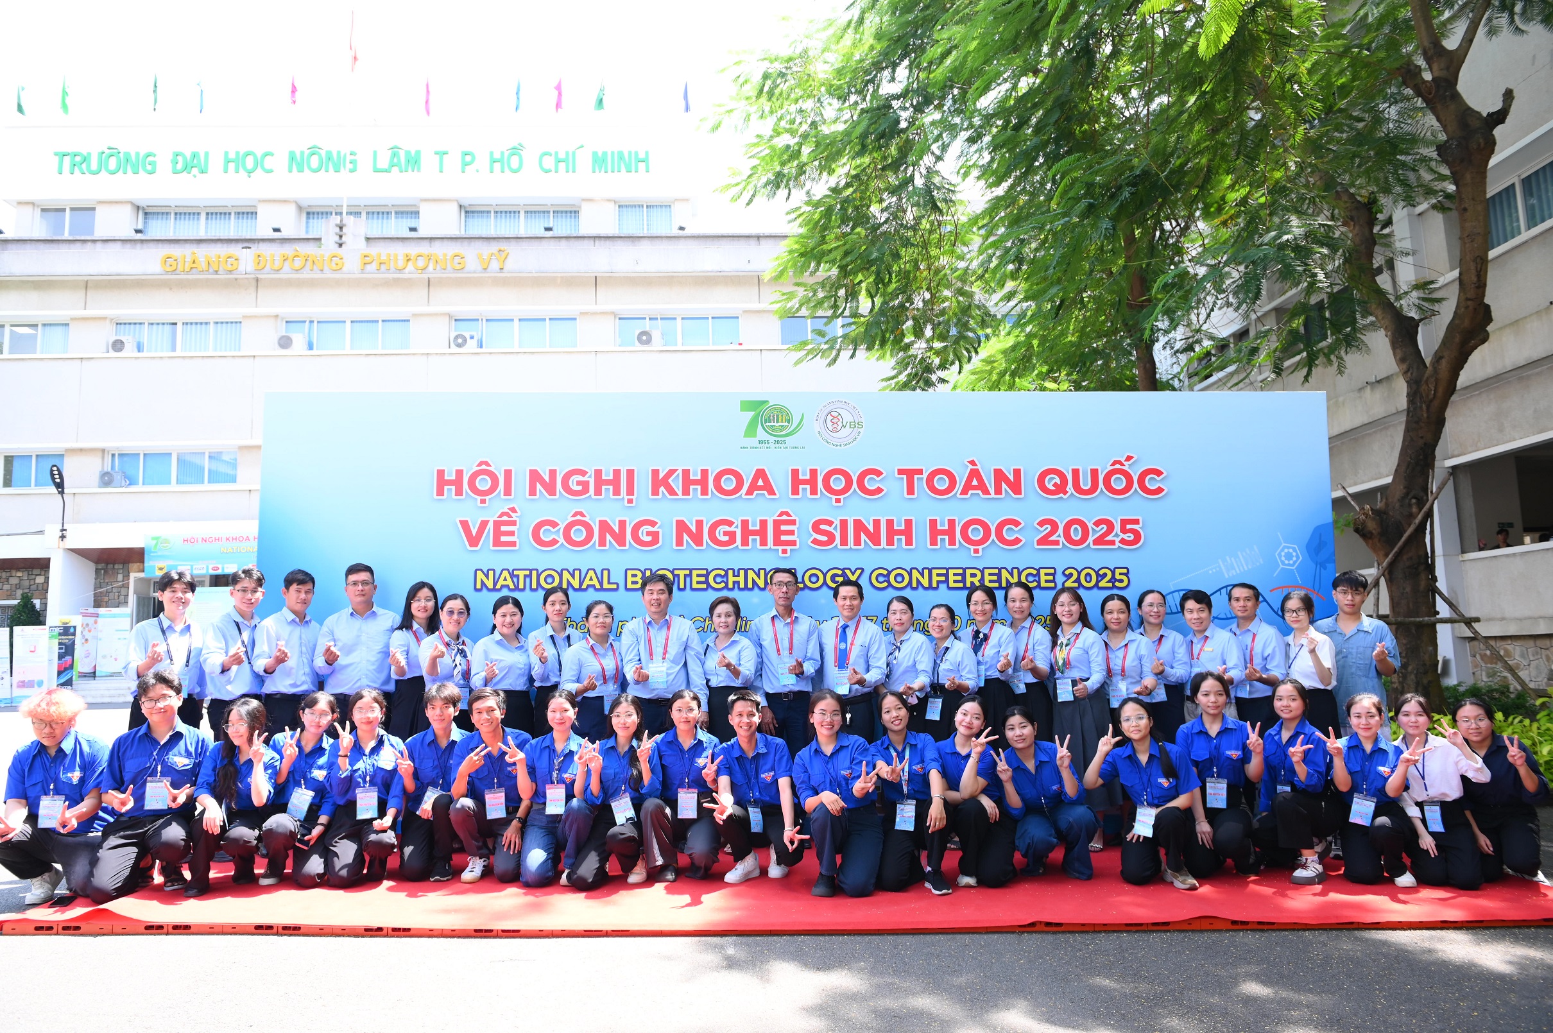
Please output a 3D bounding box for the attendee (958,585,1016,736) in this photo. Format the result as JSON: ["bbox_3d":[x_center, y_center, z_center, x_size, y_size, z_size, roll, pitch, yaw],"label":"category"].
[{"bbox_3d":[1.349,1.269,6.672,0.480,1.631,0.420,-6,-9,33],"label":"attendee"}]

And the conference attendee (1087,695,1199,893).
[{"bbox_3d":[2.029,1.492,5.740,0.620,0.958,0.750,-3,-7,14],"label":"conference attendee"}]

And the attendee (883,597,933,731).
[{"bbox_3d":[0.853,1.316,6.701,0.420,1.584,0.360,-4,-8,26],"label":"attendee"}]

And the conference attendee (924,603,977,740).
[{"bbox_3d":[1.102,1.298,6.504,0.430,1.502,0.330,-6,-8,35],"label":"conference attendee"}]

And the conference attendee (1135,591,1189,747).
[{"bbox_3d":[2.497,1.287,6.751,0.470,1.615,0.420,-6,-9,33],"label":"conference attendee"}]

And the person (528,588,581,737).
[{"bbox_3d":[-1.405,1.268,6.642,0.460,1.625,0.420,0,-7,-13],"label":"person"}]

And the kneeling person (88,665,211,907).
[{"bbox_3d":[-3.376,1.404,5.564,0.620,1.134,0.700,3,-8,-33],"label":"kneeling person"}]

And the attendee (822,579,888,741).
[{"bbox_3d":[0.509,1.262,6.728,0.460,1.697,0.360,-2,-7,13],"label":"attendee"}]

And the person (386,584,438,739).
[{"bbox_3d":[-2.287,1.240,6.556,0.440,1.666,0.350,2,-8,-20],"label":"person"}]

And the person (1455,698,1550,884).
[{"bbox_3d":[4.015,1.495,5.721,0.490,0.965,0.620,-6,-9,38],"label":"person"}]

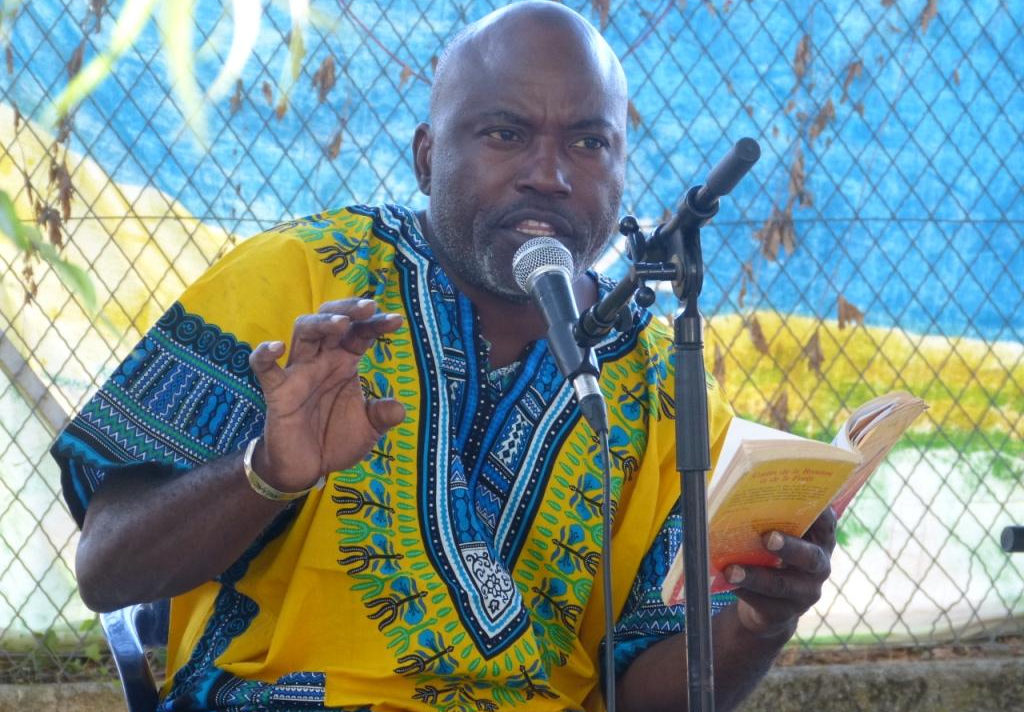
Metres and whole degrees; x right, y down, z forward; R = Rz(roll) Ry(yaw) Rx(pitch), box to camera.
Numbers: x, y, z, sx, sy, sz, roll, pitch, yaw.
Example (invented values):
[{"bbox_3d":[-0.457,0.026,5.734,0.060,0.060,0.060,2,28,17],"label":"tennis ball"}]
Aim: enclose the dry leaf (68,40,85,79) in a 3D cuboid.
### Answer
[{"bbox_3d":[-0.636,-0.433,7.347,0.023,0.056,0.014,0,1,16],"label":"dry leaf"}]

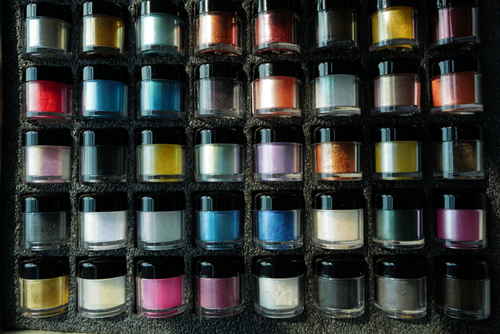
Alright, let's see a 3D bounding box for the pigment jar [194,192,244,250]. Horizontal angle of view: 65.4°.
[{"bbox_3d":[-0.021,0.037,0.273,0.034,0.034,0.037,-1,88,2],"label":"pigment jar"}]

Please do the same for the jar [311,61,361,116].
[{"bbox_3d":[0.059,-0.051,0.267,0.034,0.034,0.037,0,87,2],"label":"jar"}]

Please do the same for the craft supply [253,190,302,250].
[{"bbox_3d":[0.020,0.036,0.271,0.034,0.034,0.036,0,87,2],"label":"craft supply"}]

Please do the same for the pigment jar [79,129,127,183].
[{"bbox_3d":[-0.100,-0.006,0.271,0.034,0.034,0.037,0,87,2],"label":"pigment jar"}]

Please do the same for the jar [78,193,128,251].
[{"bbox_3d":[-0.100,0.036,0.268,0.034,0.034,0.037,0,87,2],"label":"jar"}]

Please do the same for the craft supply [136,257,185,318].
[{"bbox_3d":[-0.061,0.081,0.273,0.034,0.034,0.037,-1,88,2],"label":"craft supply"}]

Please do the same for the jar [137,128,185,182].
[{"bbox_3d":[-0.060,-0.006,0.269,0.034,0.034,0.037,0,87,2],"label":"jar"}]

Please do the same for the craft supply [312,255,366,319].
[{"bbox_3d":[0.061,0.080,0.268,0.034,0.034,0.037,-1,88,2],"label":"craft supply"}]

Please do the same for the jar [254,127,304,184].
[{"bbox_3d":[0.020,-0.008,0.274,0.034,0.034,0.036,0,87,2],"label":"jar"}]

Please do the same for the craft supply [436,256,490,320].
[{"bbox_3d":[0.143,0.080,0.265,0.034,0.034,0.037,-1,88,2],"label":"craft supply"}]

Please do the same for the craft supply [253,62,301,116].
[{"bbox_3d":[0.018,-0.051,0.269,0.034,0.034,0.037,0,87,2],"label":"craft supply"}]

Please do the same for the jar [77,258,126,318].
[{"bbox_3d":[-0.102,0.082,0.272,0.034,0.034,0.036,0,87,2],"label":"jar"}]

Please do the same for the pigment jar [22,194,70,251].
[{"bbox_3d":[-0.143,0.038,0.277,0.034,0.034,0.037,-1,88,2],"label":"pigment jar"}]

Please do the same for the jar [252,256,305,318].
[{"bbox_3d":[0.020,0.081,0.269,0.034,0.034,0.036,0,87,2],"label":"jar"}]

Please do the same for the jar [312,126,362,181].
[{"bbox_3d":[0.061,-0.009,0.272,0.034,0.034,0.036,0,87,2],"label":"jar"}]

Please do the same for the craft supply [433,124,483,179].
[{"bbox_3d":[0.143,-0.010,0.270,0.034,0.034,0.036,0,87,2],"label":"craft supply"}]

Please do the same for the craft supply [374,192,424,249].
[{"bbox_3d":[0.102,0.035,0.268,0.034,0.034,0.037,-1,88,2],"label":"craft supply"}]

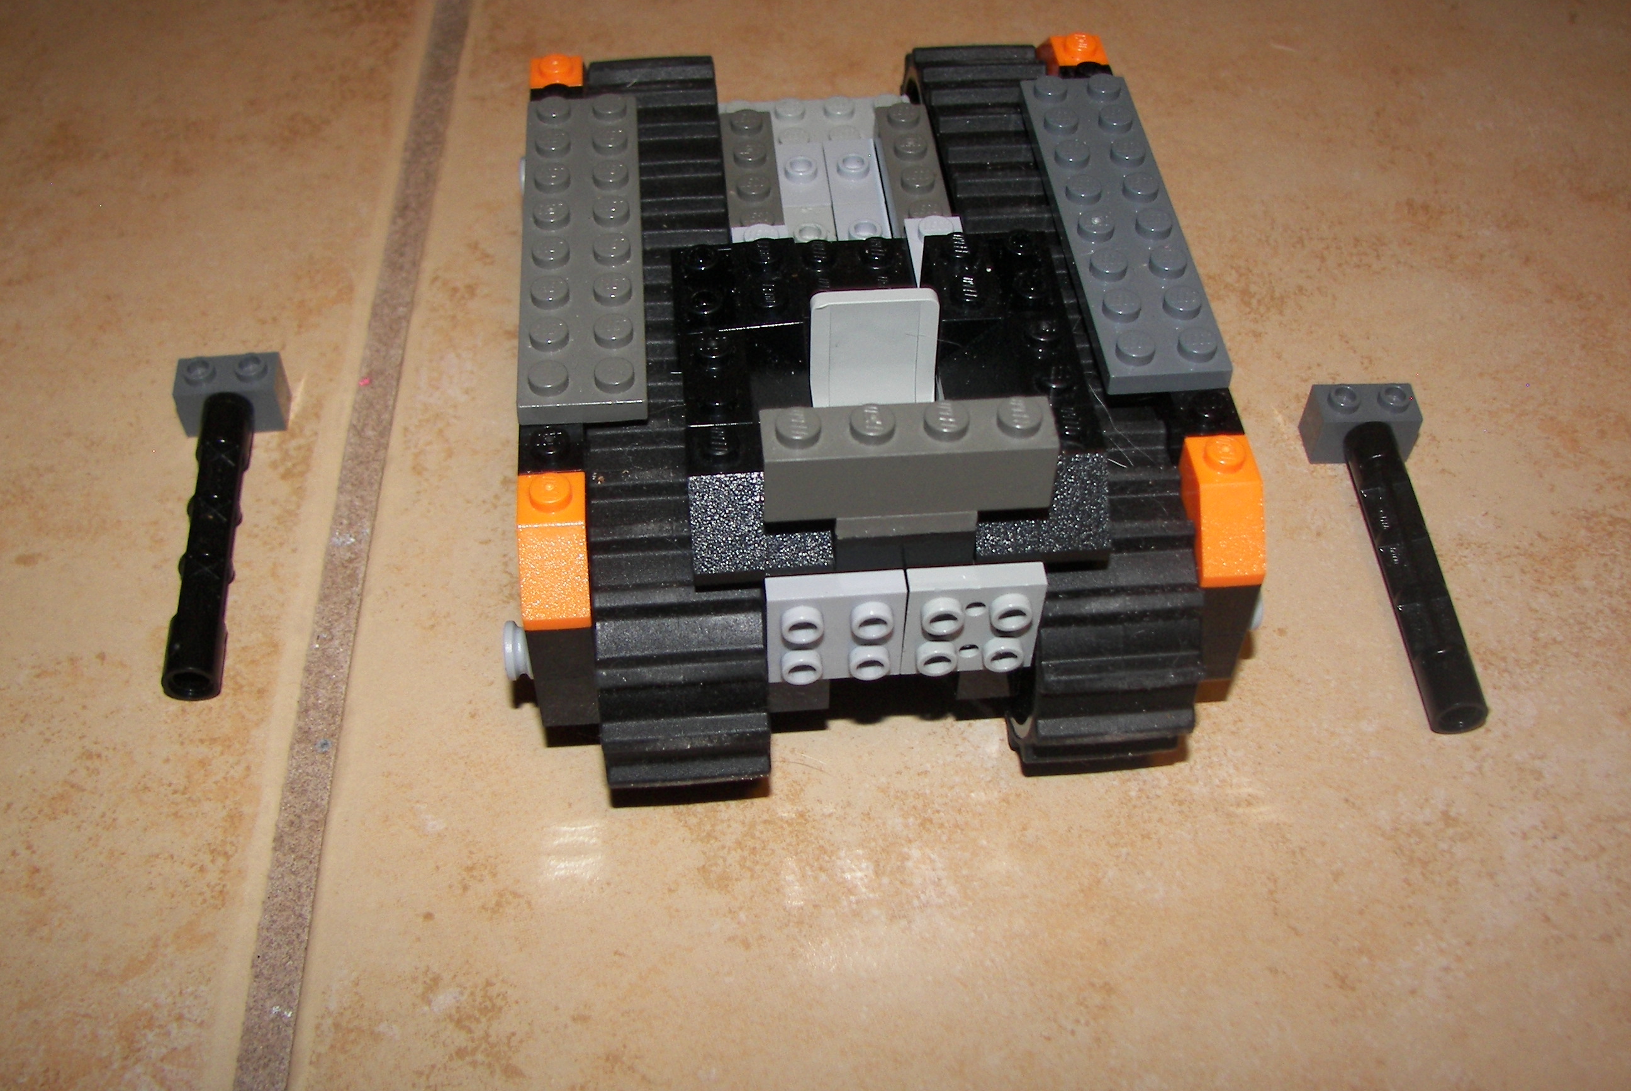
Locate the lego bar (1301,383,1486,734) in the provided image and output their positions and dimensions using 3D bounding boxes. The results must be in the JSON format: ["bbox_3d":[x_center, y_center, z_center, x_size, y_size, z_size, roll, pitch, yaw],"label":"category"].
[{"bbox_3d":[0.088,0.000,0.253,0.016,0.011,0.062,0,48,-2],"label":"lego bar"}]

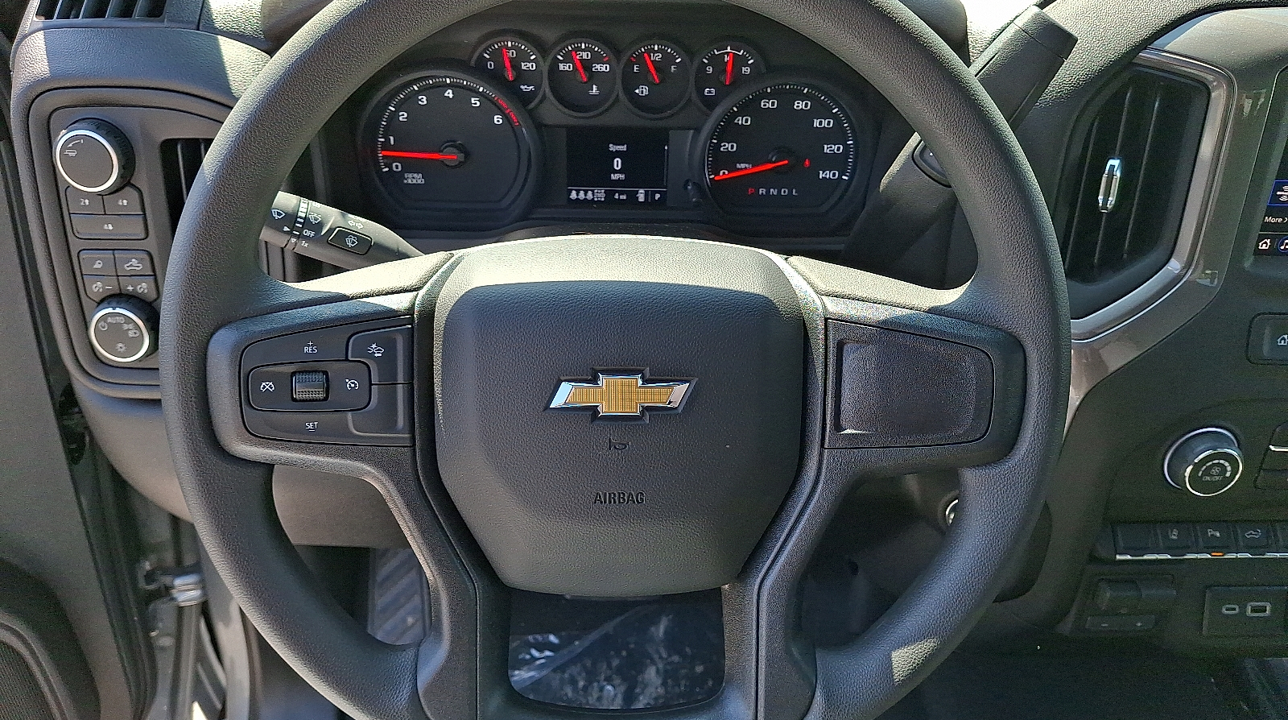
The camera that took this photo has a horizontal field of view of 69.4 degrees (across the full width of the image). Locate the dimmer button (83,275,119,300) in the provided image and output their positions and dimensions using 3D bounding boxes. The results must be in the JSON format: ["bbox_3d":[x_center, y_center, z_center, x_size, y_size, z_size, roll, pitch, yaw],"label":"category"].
[{"bbox_3d":[-0.357,-0.048,0.613,0.023,0.017,0.008,0,19,0],"label":"dimmer button"}]

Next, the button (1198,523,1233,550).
[{"bbox_3d":[0.356,0.110,0.580,0.022,0.009,0.017,0,74,0],"label":"button"}]

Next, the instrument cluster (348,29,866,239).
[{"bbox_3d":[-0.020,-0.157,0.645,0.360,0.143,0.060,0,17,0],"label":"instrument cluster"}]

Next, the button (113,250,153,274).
[{"bbox_3d":[-0.332,-0.064,0.607,0.024,0.017,0.008,0,19,0],"label":"button"}]

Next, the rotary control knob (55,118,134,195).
[{"bbox_3d":[-0.327,-0.119,0.552,0.045,0.045,0.016,-1,24,-2],"label":"rotary control knob"}]

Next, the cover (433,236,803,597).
[{"bbox_3d":[-0.011,0.026,0.416,0.161,0.160,0.050,0,8,0],"label":"cover"}]

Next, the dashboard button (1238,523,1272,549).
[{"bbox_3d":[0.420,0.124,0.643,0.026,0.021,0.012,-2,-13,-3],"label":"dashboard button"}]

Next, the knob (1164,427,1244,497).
[{"bbox_3d":[0.369,0.069,0.608,0.049,0.049,0.018,-1,27,-2],"label":"knob"}]

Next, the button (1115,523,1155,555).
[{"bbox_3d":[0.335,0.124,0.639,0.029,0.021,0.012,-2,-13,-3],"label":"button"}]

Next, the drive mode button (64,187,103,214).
[{"bbox_3d":[-0.341,-0.099,0.571,0.021,0.017,0.008,-1,24,-2],"label":"drive mode button"}]

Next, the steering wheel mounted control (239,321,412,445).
[{"bbox_3d":[-0.141,0.010,0.416,0.075,0.054,0.022,0,8,0],"label":"steering wheel mounted control"}]

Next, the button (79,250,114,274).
[{"bbox_3d":[-0.356,-0.064,0.607,0.022,0.016,0.008,0,19,0],"label":"button"}]

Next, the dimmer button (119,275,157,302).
[{"bbox_3d":[-0.322,-0.046,0.594,0.025,0.017,0.008,-1,24,-2],"label":"dimmer button"}]

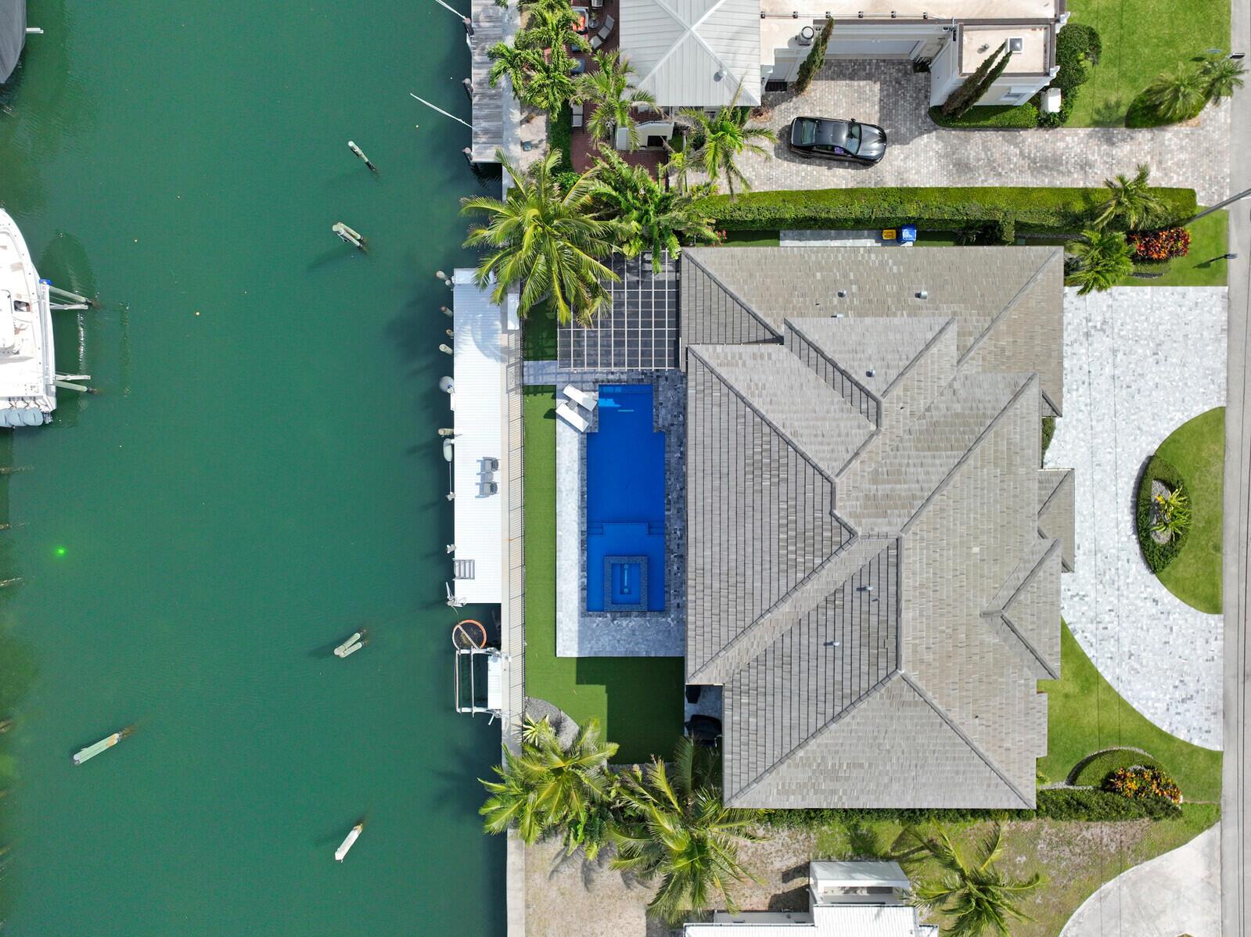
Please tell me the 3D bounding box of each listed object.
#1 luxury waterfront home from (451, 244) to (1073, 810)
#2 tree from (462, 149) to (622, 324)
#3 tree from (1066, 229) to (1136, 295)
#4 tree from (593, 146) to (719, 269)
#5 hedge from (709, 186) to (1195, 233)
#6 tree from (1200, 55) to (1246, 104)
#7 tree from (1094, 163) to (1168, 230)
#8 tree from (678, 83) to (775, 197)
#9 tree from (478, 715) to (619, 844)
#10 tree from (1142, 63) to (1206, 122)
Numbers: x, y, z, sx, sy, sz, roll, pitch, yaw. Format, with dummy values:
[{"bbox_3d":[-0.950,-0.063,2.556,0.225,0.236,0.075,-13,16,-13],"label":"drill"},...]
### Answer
[{"bbox_3d":[5.906,2.310,39.515,29.700,9.600,25.220,0,91,0],"label":"luxury waterfront home"},{"bbox_3d":[-3.725,-10.402,40.567,7.160,7.200,7.800,0,91,0],"label":"tree"},{"bbox_3d":[22.853,-9.993,42.418,3.310,3.300,3.230,0,91,0],"label":"tree"},{"bbox_3d":[1.400,-12.007,41.323,5.790,5.600,5.640,0,91,0],"label":"tree"},{"bbox_3d":[15.340,-12.703,42.758,23.890,2.600,1.450,0,91,0],"label":"hedge"},{"bbox_3d":[28.825,-18.796,42.516,2.280,2.800,2.390,0,91,0],"label":"tree"},{"bbox_3d":[23.979,-12.909,42.171,3.500,3.700,3.200,0,91,0],"label":"tree"},{"bbox_3d":[4.588,-14.753,40.920,4.390,6.300,4.970,0,91,0],"label":"tree"},{"bbox_3d":[-3.579,14.517,41.632,6.570,5.800,6.050,0,91,0],"label":"tree"},{"bbox_3d":[26.542,-18.209,42.483,3.140,2.900,2.820,0,91,0],"label":"tree"}]

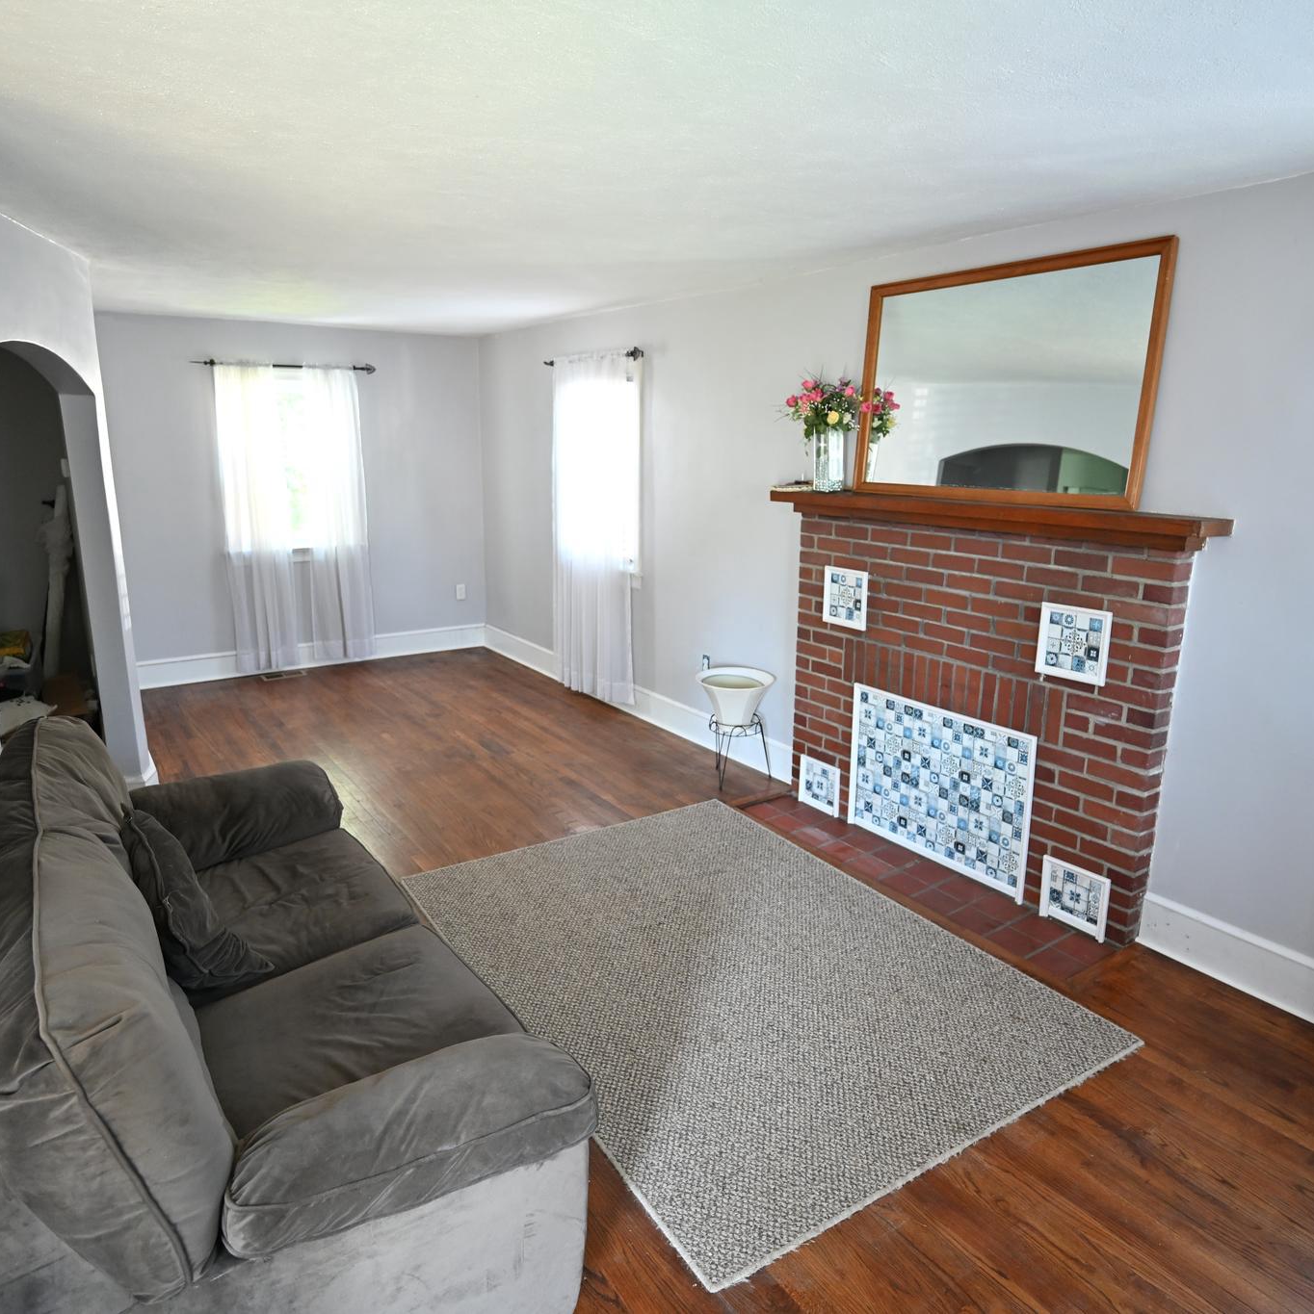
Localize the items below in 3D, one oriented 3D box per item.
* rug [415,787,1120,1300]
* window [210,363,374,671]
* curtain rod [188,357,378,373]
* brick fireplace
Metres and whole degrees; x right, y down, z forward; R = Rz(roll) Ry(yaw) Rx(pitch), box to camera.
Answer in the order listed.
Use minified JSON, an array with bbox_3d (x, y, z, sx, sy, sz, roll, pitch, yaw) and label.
[{"bbox_3d":[0.197,0.974,3.122,1.493,0.012,2.092,-8,16,-31],"label":"rug"},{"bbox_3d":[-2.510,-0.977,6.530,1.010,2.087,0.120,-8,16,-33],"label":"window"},{"bbox_3d":[-2.488,-1.966,6.275,1.197,0.065,0.090,-8,16,-33],"label":"curtain rod"},{"bbox_3d":[1.114,0.121,3.657,0.199,1.441,1.874,-8,16,-33],"label":"brick fireplace"}]

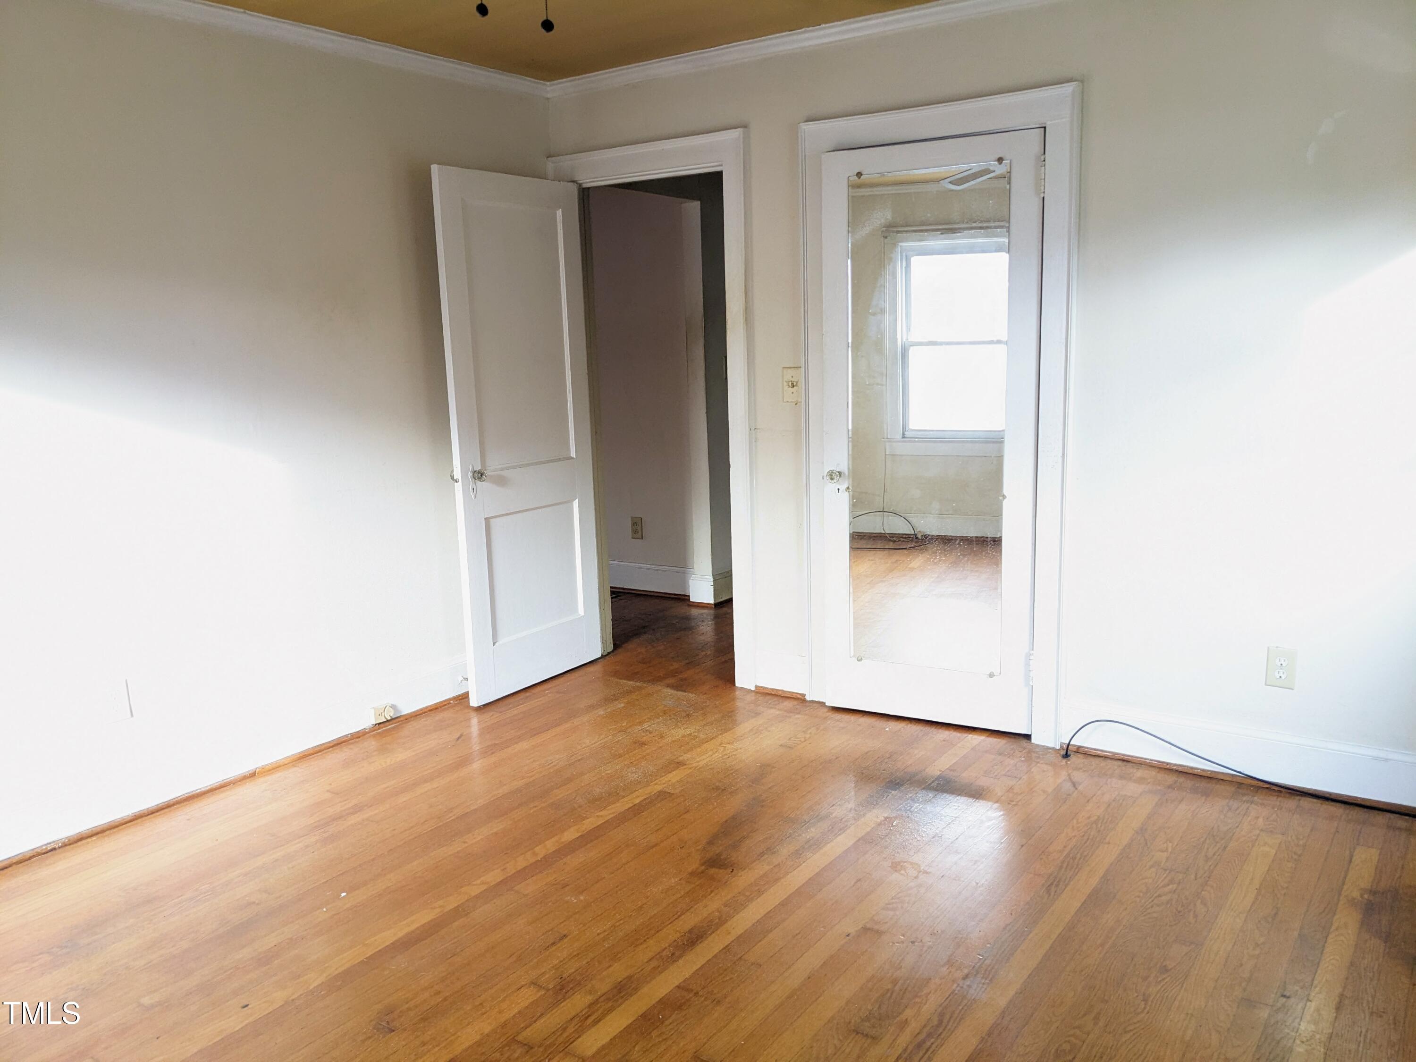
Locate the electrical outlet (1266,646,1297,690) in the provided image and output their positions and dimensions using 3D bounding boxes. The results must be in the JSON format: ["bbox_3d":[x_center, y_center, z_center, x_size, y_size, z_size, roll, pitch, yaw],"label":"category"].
[{"bbox_3d":[1.710,0.410,3.294,0.075,0.119,0.012,6,13,35],"label":"electrical outlet"}]

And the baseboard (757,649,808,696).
[{"bbox_3d":[0.284,0.555,4.353,0.241,0.155,0.020,6,13,35],"label":"baseboard"}]

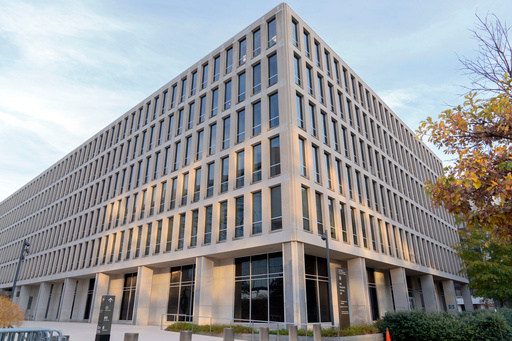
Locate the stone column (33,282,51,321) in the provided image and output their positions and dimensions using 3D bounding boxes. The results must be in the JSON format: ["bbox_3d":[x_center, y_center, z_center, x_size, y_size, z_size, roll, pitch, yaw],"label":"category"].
[{"bbox_3d":[-27.429,16.809,43.950,0.713,4.585,1.102,-19,-29,38],"label":"stone column"}]

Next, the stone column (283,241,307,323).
[{"bbox_3d":[2.376,6.857,20.647,0.950,4.900,0.950,-19,-30,38],"label":"stone column"}]

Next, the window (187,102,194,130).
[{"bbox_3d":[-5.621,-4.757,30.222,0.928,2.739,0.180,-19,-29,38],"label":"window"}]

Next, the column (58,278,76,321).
[{"bbox_3d":[-23.226,15.938,41.902,0.850,4.900,1.220,-19,-29,38],"label":"column"}]

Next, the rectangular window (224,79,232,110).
[{"bbox_3d":[-2.571,-6.909,31.317,1.056,3.025,0.197,-19,-30,38],"label":"rectangular window"}]

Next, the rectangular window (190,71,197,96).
[{"bbox_3d":[-5.726,-7.971,31.644,0.920,2.856,0.150,-19,-30,38],"label":"rectangular window"}]

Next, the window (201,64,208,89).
[{"bbox_3d":[-5.238,-9.603,35.062,1.056,3.025,0.197,-19,-30,38],"label":"window"}]

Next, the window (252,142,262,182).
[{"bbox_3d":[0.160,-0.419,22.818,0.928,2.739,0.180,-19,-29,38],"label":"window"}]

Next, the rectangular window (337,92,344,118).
[{"bbox_3d":[8.177,-6.222,32.999,0.197,3.025,1.056,-19,-30,38],"label":"rectangular window"}]

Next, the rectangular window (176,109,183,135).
[{"bbox_3d":[-6.879,-4.375,31.256,0.920,2.856,0.150,-19,-30,38],"label":"rectangular window"}]

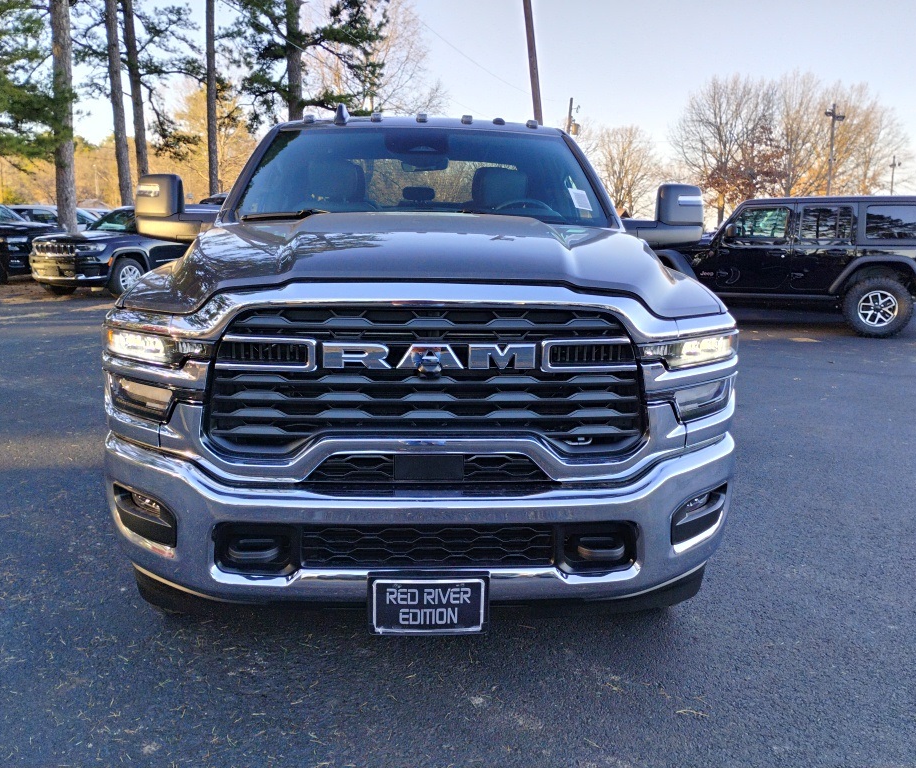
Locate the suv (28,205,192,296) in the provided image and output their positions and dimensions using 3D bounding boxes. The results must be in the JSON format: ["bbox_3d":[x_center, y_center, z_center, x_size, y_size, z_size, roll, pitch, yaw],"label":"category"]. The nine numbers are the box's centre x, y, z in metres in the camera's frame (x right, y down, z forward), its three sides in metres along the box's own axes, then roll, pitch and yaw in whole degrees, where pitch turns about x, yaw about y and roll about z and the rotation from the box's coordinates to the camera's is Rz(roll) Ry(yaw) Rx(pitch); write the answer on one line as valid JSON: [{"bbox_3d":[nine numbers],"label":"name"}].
[{"bbox_3d":[-6.279,-2.765,16.174,1.970,1.800,5.000,5,13,18],"label":"suv"}]

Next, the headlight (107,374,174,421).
[{"bbox_3d":[-0.951,0.038,2.498,0.243,0.117,0.230,0,12,-3],"label":"headlight"}]

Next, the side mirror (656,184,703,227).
[{"bbox_3d":[1.004,-0.812,3.770,0.216,0.186,0.200,0,12,-3],"label":"side mirror"}]

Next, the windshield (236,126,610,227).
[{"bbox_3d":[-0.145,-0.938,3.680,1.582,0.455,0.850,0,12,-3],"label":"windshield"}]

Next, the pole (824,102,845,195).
[{"bbox_3d":[25.581,-15.203,56.813,1.300,7.825,0.500,1,12,0],"label":"pole"}]

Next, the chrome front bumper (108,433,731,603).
[{"bbox_3d":[-0.090,0.371,2.492,1.976,0.395,0.540,0,12,-3],"label":"chrome front bumper"}]

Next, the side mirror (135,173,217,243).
[{"bbox_3d":[-1.243,-0.773,3.644,0.334,0.296,0.240,0,12,-3],"label":"side mirror"}]

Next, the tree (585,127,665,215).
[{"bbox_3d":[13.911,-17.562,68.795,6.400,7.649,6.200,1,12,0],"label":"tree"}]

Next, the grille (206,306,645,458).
[{"bbox_3d":[-0.082,-0.011,2.350,1.243,0.416,0.180,0,12,-3],"label":"grille"}]

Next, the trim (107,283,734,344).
[{"bbox_3d":[-0.088,-0.228,2.477,1.968,0.176,0.400,0,12,-3],"label":"trim"}]

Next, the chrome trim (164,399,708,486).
[{"bbox_3d":[-0.079,0.150,2.384,1.600,0.225,0.260,0,12,-3],"label":"chrome trim"}]

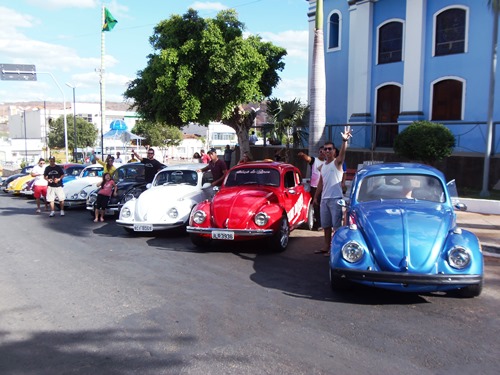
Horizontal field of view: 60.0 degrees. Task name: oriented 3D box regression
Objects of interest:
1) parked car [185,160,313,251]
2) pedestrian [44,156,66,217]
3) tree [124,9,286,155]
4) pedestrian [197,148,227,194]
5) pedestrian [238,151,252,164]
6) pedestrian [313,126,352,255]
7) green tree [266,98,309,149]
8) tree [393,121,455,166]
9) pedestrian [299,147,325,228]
[{"bbox_3d":[0.258,0.249,8.839,1.550,1.500,4.050,1,5,19],"label":"parked car"},{"bbox_3d":[-5.672,-0.016,12.525,0.620,1.730,0.420,-2,5,-14],"label":"pedestrian"},{"bbox_3d":[-1.592,-3.219,15.500,5.600,6.100,5.200,0,6,0],"label":"tree"},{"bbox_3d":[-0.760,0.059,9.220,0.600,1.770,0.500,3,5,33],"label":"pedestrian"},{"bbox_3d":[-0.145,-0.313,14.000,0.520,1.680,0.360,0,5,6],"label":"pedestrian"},{"bbox_3d":[1.323,0.040,6.950,0.600,1.980,0.450,2,6,14],"label":"pedestrian"},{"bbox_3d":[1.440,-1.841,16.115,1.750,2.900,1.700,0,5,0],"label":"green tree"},{"bbox_3d":[4.845,-0.908,12.100,1.700,1.950,1.700,0,6,0],"label":"tree"},{"bbox_3d":[1.399,0.040,9.400,0.660,1.800,0.550,0,5,14],"label":"pedestrian"}]

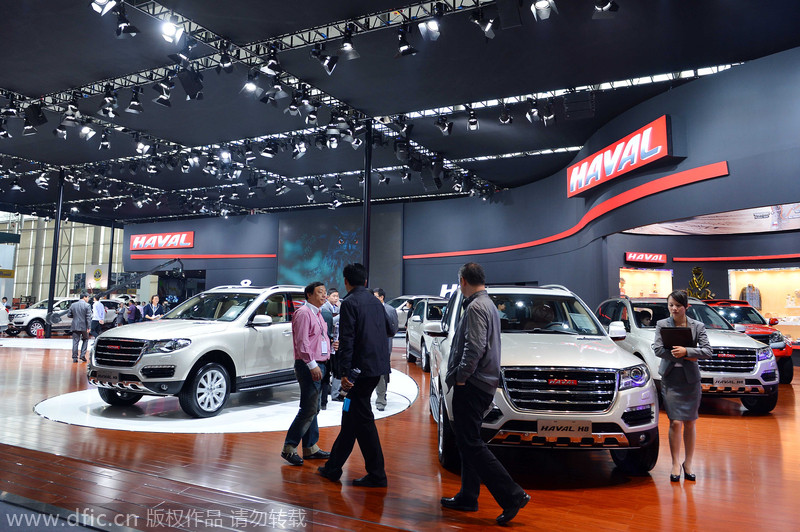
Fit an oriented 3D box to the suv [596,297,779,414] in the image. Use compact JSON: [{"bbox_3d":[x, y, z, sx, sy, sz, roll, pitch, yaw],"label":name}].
[{"bbox_3d":[4.786,1.469,9.792,2.000,1.790,4.780,0,-5,4],"label":"suv"}]

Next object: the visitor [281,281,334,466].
[{"bbox_3d":[-0.889,1.011,5.124,0.420,1.725,0.480,-1,-6,23],"label":"visitor"}]

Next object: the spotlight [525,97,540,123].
[{"bbox_3d":[3.771,-4.454,15.165,0.440,0.520,0.500,1,35,-8],"label":"spotlight"}]

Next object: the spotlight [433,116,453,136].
[{"bbox_3d":[1.325,-4.280,16.235,0.450,0.420,0.500,-4,-45,45],"label":"spotlight"}]

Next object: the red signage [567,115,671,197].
[{"bbox_3d":[6.694,-3.234,16.776,0.200,1.090,5.350,2,-5,-10],"label":"red signage"}]

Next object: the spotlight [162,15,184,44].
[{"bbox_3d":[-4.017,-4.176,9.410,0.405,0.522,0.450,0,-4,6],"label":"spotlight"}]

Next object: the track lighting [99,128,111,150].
[{"bbox_3d":[-8.263,-3.537,14.901,0.361,0.570,0.399,1,-4,0],"label":"track lighting"}]

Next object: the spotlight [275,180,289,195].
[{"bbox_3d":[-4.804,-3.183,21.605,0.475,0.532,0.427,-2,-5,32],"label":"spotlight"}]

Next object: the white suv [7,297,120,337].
[{"bbox_3d":[-16.609,2.474,25.909,1.990,1.790,4.750,-2,-6,26],"label":"white suv"}]

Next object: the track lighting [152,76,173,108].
[{"bbox_3d":[-6.545,-4.814,14.682,0.500,0.700,0.500,3,-6,-25],"label":"track lighting"}]

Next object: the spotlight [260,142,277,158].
[{"bbox_3d":[-4.985,-4.391,20.190,0.500,0.550,0.500,4,-6,-30],"label":"spotlight"}]

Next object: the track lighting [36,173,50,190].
[{"bbox_3d":[-17.169,-4.068,25.678,0.550,0.720,0.550,3,-6,-24],"label":"track lighting"}]

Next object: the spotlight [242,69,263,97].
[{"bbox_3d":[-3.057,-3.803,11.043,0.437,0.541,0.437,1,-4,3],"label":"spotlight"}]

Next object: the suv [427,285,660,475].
[{"bbox_3d":[1.382,1.125,6.519,2.030,1.790,4.750,1,-5,2],"label":"suv"}]

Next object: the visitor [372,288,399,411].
[{"bbox_3d":[-0.267,1.195,7.685,0.400,1.756,0.500,3,-6,-22],"label":"visitor"}]

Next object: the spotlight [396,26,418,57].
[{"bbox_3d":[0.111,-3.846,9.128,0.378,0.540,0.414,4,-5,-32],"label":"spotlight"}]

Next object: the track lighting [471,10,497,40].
[{"bbox_3d":[1.752,-5.055,11.158,0.500,0.520,0.480,-2,-6,30],"label":"track lighting"}]

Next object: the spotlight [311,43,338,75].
[{"bbox_3d":[-1.392,-3.827,9.828,0.468,0.540,0.378,-1,-5,21],"label":"spotlight"}]

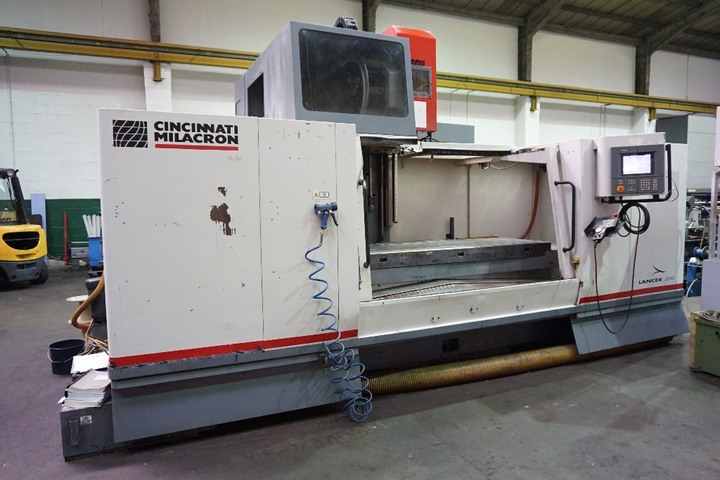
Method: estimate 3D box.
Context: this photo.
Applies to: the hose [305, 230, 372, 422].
[{"bbox_3d":[-0.142,0.561,3.230,0.410,1.215,0.200,-3,5,-23],"label":"hose"}]

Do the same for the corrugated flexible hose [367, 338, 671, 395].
[{"bbox_3d":[1.550,1.029,4.215,3.340,0.172,0.250,-3,5,-23],"label":"corrugated flexible hose"}]

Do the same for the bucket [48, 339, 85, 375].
[{"bbox_3d":[-2.610,1.050,4.302,0.280,0.240,0.280,-3,5,-23],"label":"bucket"}]

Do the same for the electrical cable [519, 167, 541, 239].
[{"bbox_3d":[2.032,-0.430,5.750,0.173,0.878,0.170,-3,5,-23],"label":"electrical cable"}]

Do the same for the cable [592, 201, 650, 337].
[{"bbox_3d":[2.179,0.227,4.022,0.382,1.106,0.160,0,5,5],"label":"cable"}]

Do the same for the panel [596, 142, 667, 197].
[{"bbox_3d":[2.289,-0.594,4.062,0.457,0.461,0.240,0,1,14],"label":"panel"}]

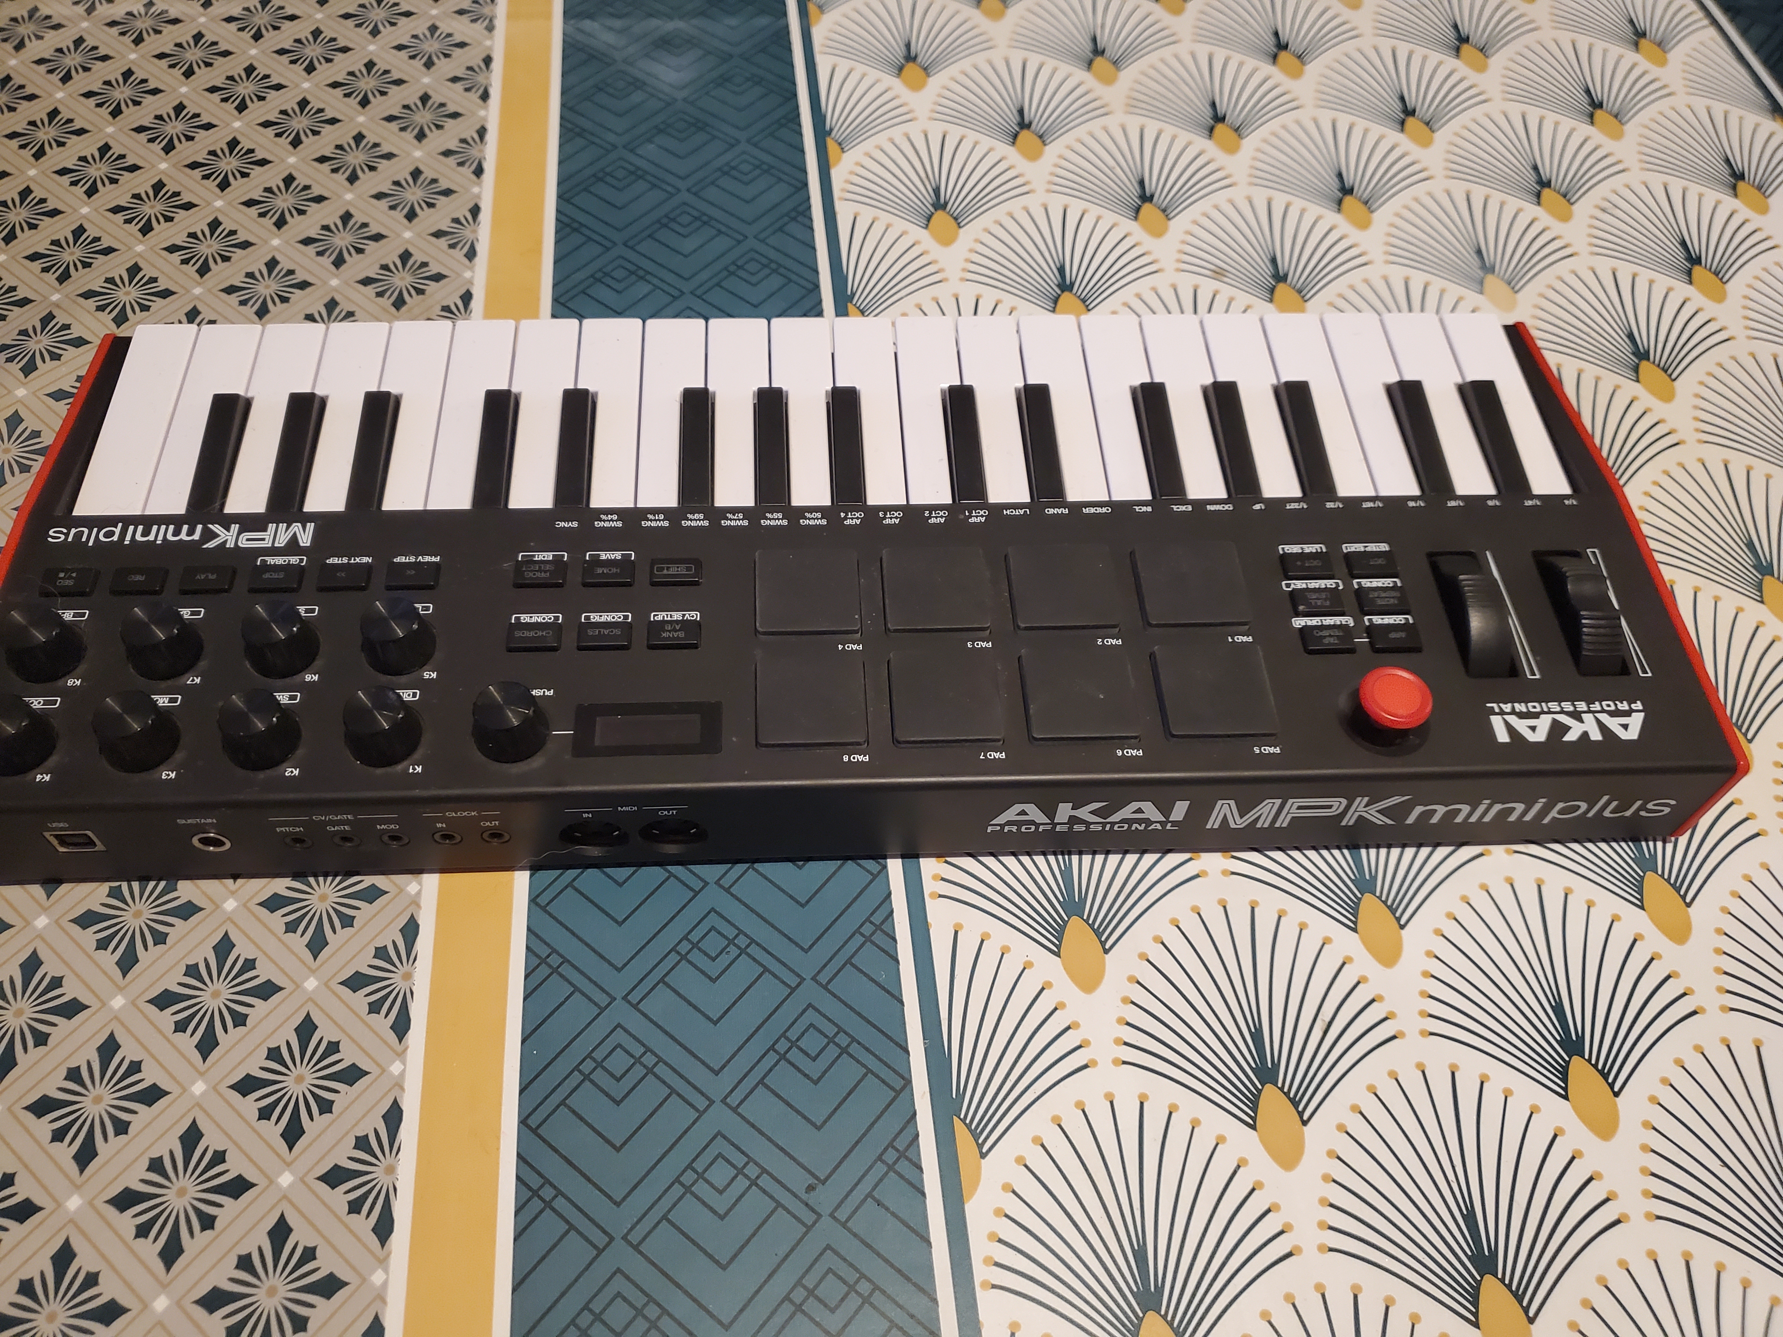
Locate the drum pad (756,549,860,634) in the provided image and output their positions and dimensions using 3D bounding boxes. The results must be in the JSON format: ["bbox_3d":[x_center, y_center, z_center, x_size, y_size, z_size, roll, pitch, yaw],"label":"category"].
[{"bbox_3d":[-0.023,-0.021,0.368,0.028,0.003,0.028,-1,56,-3],"label":"drum pad"}]

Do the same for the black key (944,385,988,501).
[{"bbox_3d":[0.022,-0.068,0.405,0.009,0.008,0.048,-1,59,-3],"label":"black key"}]

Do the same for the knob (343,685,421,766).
[{"bbox_3d":[-0.131,0.014,0.342,0.019,0.012,0.019,-1,56,-3],"label":"knob"}]

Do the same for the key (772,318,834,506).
[{"bbox_3d":[-0.027,-0.077,0.420,0.019,0.011,0.084,-1,58,-3],"label":"key"}]

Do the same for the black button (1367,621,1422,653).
[{"bbox_3d":[0.139,-0.008,0.371,0.014,0.003,0.008,-1,56,-3],"label":"black button"}]

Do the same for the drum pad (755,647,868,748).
[{"bbox_3d":[-0.021,0.008,0.355,0.029,0.003,0.029,-1,56,-3],"label":"drum pad"}]

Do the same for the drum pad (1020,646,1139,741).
[{"bbox_3d":[0.050,0.007,0.357,0.029,0.003,0.028,-1,57,-3],"label":"drum pad"}]

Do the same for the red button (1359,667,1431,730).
[{"bbox_3d":[0.129,0.007,0.343,0.018,0.006,0.018,-1,56,-3],"label":"red button"}]

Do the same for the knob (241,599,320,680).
[{"bbox_3d":[-0.164,-0.009,0.356,0.019,0.012,0.019,-1,56,-3],"label":"knob"}]

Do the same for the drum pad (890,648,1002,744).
[{"bbox_3d":[0.015,0.008,0.355,0.029,0.003,0.028,-1,57,-3],"label":"drum pad"}]

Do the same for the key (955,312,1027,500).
[{"bbox_3d":[0.033,-0.079,0.421,0.019,0.010,0.075,-1,59,-3],"label":"key"}]

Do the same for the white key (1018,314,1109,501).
[{"bbox_3d":[0.053,-0.079,0.421,0.019,0.010,0.076,-1,59,-3],"label":"white key"}]

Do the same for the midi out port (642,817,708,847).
[{"bbox_3d":[-0.057,0.040,0.353,0.018,0.019,0.009,-1,58,-3],"label":"midi out port"}]

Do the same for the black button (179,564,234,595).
[{"bbox_3d":[-0.187,-0.024,0.367,0.014,0.003,0.009,-1,57,-3],"label":"black button"}]

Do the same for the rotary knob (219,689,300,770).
[{"bbox_3d":[-0.159,0.014,0.335,0.018,0.013,0.018,-1,57,-3],"label":"rotary knob"}]

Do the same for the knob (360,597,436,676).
[{"bbox_3d":[-0.130,-0.009,0.352,0.018,0.013,0.018,-1,57,-3],"label":"knob"}]

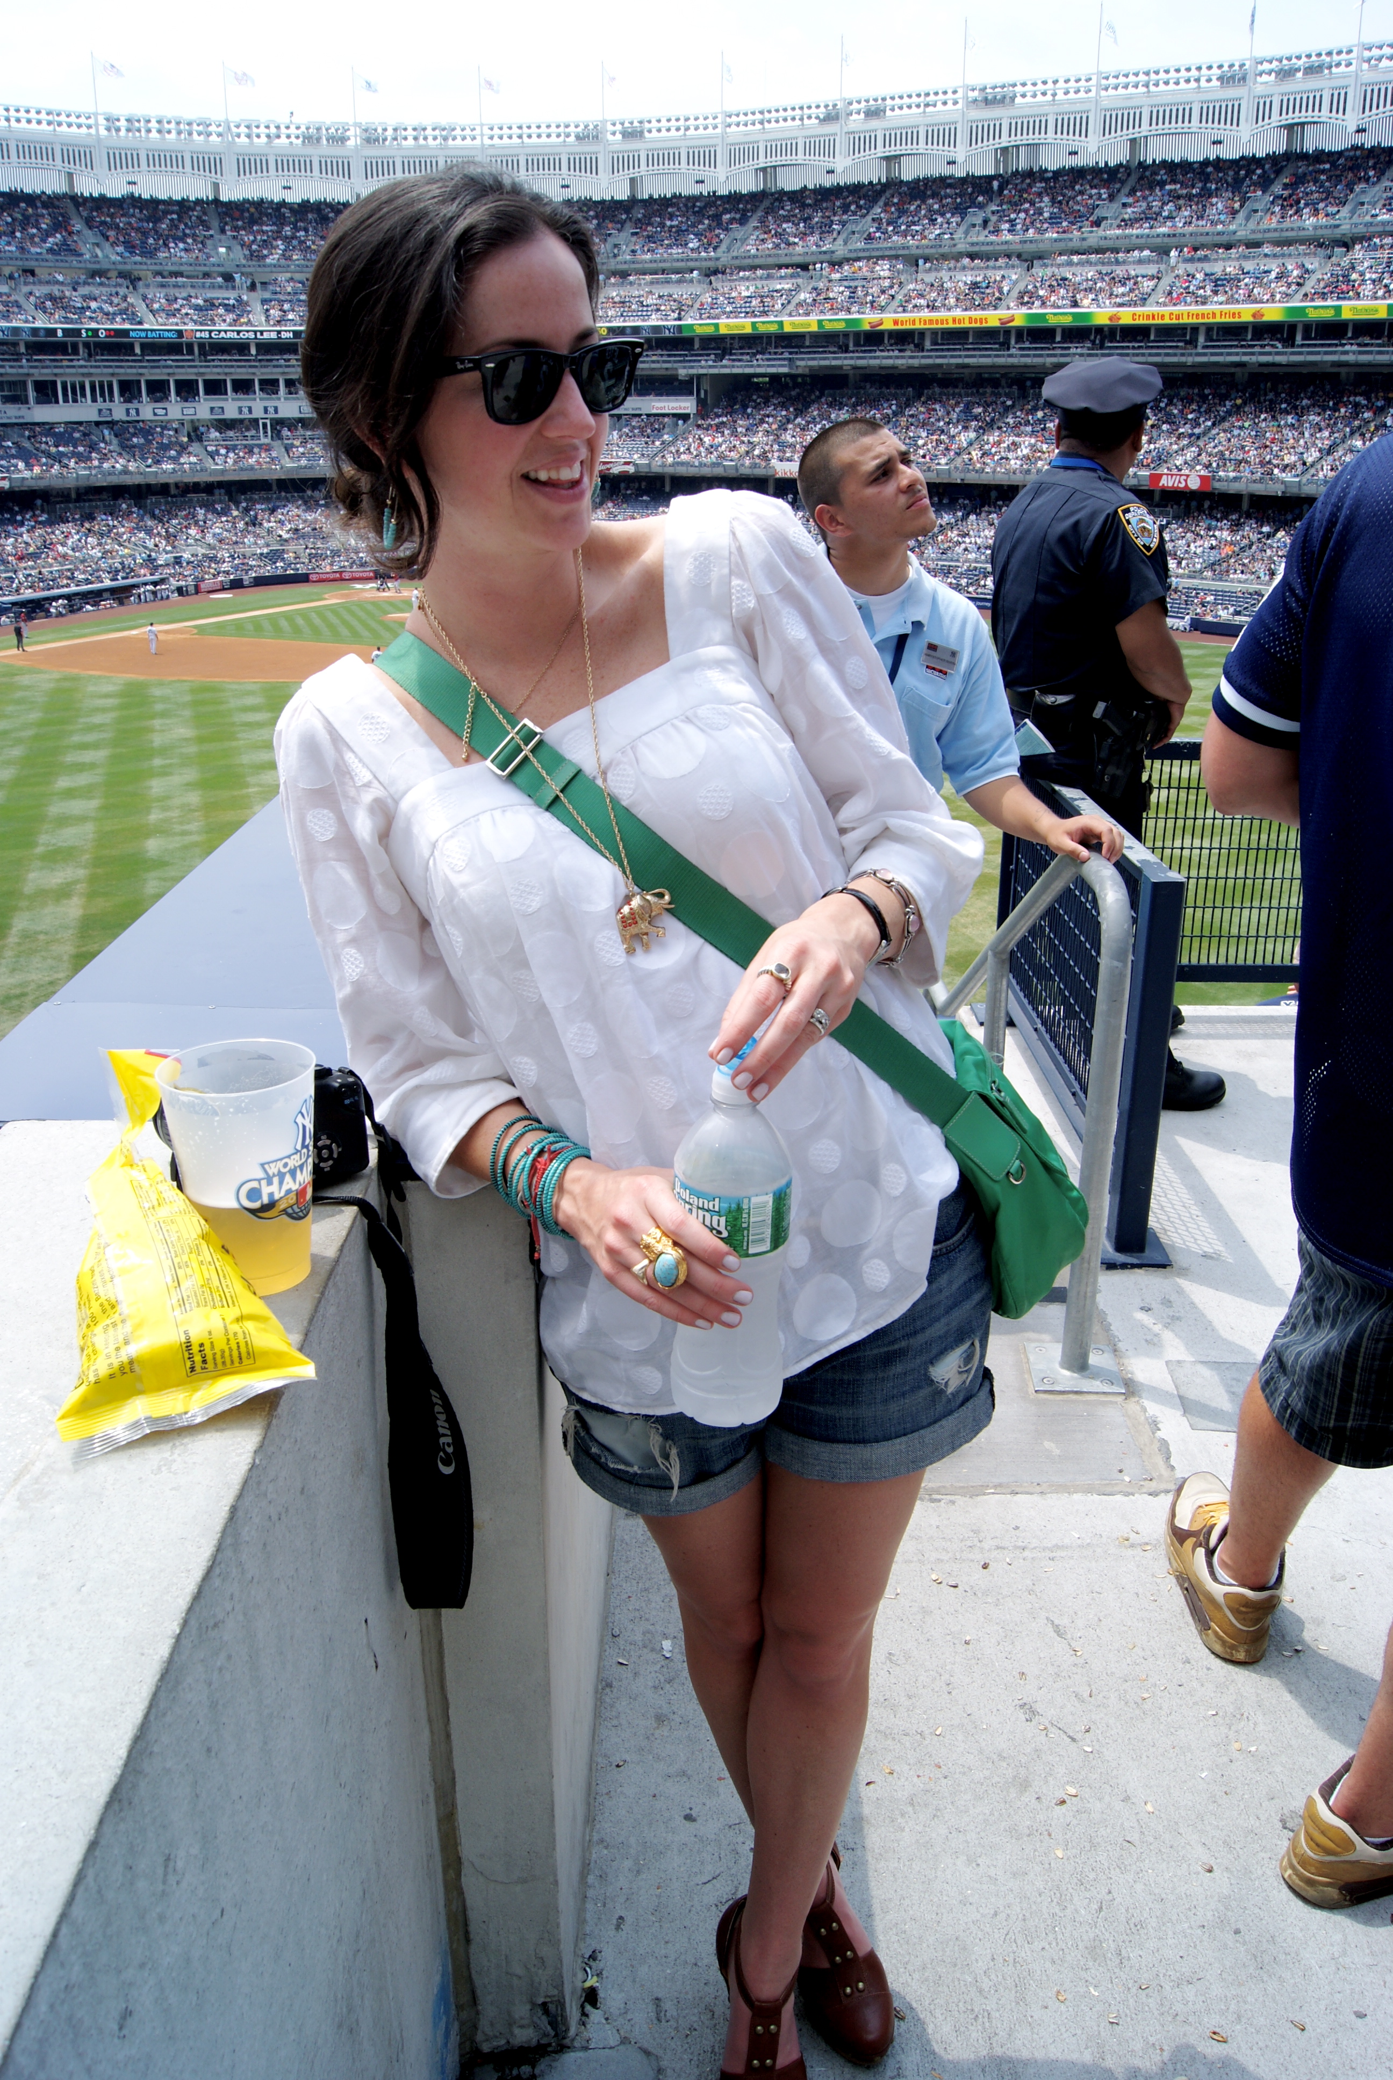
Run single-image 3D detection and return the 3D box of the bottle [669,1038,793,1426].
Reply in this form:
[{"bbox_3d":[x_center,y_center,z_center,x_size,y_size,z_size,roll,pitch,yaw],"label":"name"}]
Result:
[{"bbox_3d":[0.021,0.118,0.965,0.073,0.238,0.073,0,21,0],"label":"bottle"}]

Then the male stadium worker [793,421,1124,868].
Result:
[{"bbox_3d":[0.400,-0.264,3.005,0.600,1.750,0.480,-6,22,-15],"label":"male stadium worker"}]

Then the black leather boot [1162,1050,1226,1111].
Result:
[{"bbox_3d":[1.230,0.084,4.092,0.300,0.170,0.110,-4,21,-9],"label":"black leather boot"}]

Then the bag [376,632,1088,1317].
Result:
[{"bbox_3d":[0.033,-0.046,1.220,0.520,0.570,0.300,0,21,0],"label":"bag"}]

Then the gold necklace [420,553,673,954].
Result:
[{"bbox_3d":[-0.108,-0.206,1.090,0.180,0.270,0.210,-6,21,2],"label":"gold necklace"}]

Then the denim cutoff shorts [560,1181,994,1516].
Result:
[{"bbox_3d":[0.062,0.199,1.308,0.380,0.290,0.270,-5,21,4],"label":"denim cutoff shorts"}]

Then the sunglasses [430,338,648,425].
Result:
[{"bbox_3d":[-0.137,-0.446,1.063,0.148,0.052,0.147,15,32,38],"label":"sunglasses"}]

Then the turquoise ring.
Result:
[{"bbox_3d":[-0.019,0.130,0.925,0.029,0.037,0.030,-21,0,-9],"label":"turquoise ring"}]

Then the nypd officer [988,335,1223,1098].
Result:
[{"bbox_3d":[1.040,-0.736,3.927,0.530,1.820,0.550,-11,24,-26],"label":"nypd officer"}]

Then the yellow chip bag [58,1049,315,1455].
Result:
[{"bbox_3d":[-0.355,0.126,1.039,0.155,0.243,0.070,-5,-20,-27],"label":"yellow chip bag"}]

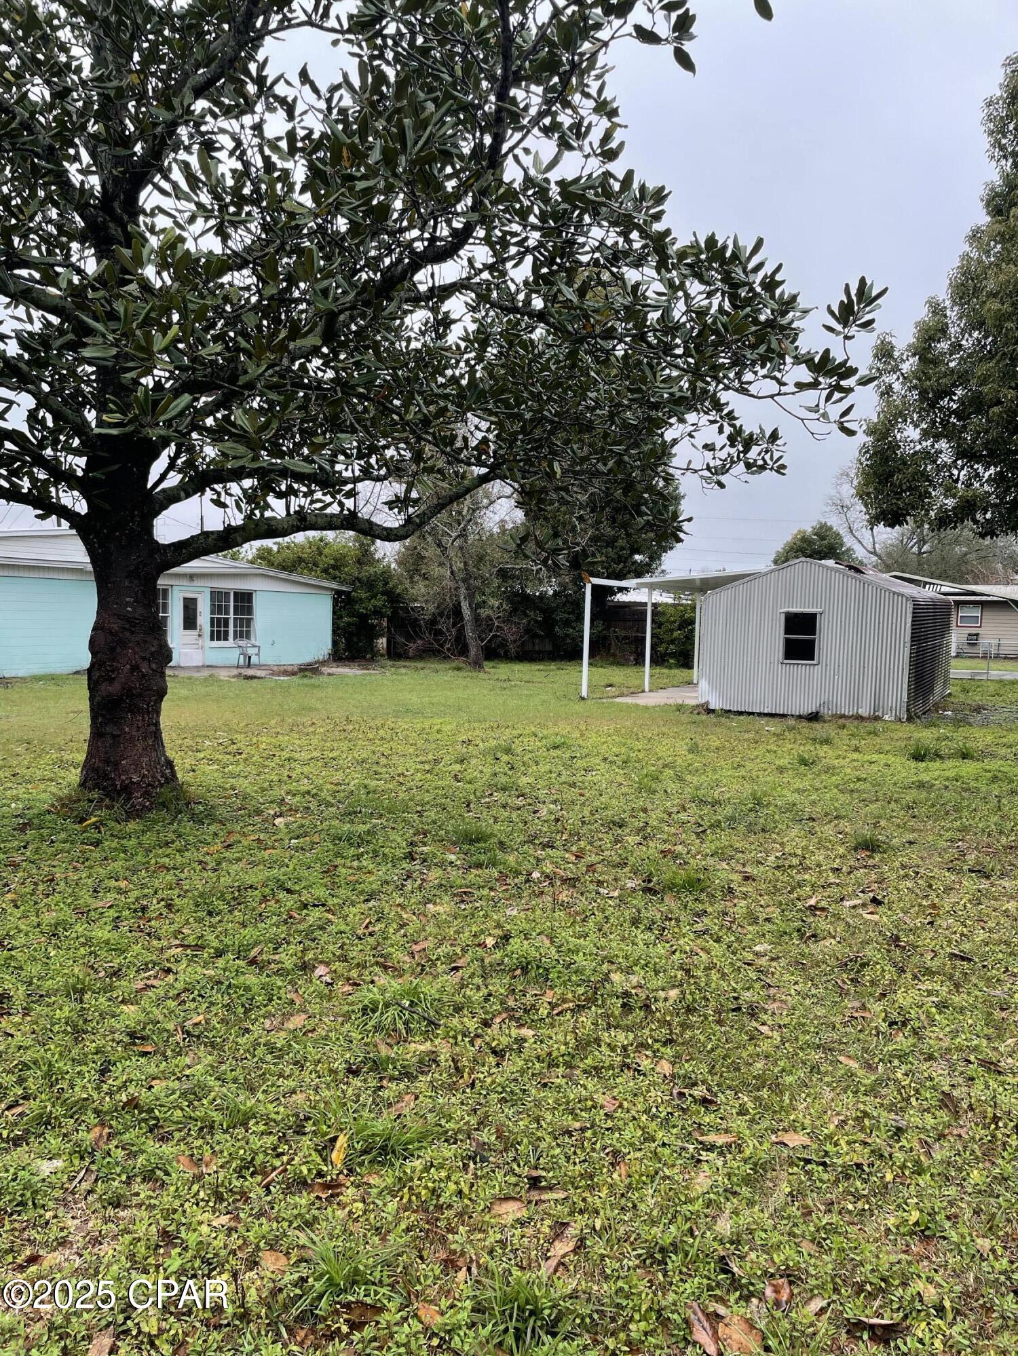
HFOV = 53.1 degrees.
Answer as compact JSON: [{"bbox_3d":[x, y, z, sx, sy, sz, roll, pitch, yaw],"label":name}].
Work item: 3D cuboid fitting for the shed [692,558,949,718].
[{"bbox_3d":[6.735,-0.927,20.664,3.520,2.670,7.300,4,5,28],"label":"shed"}]

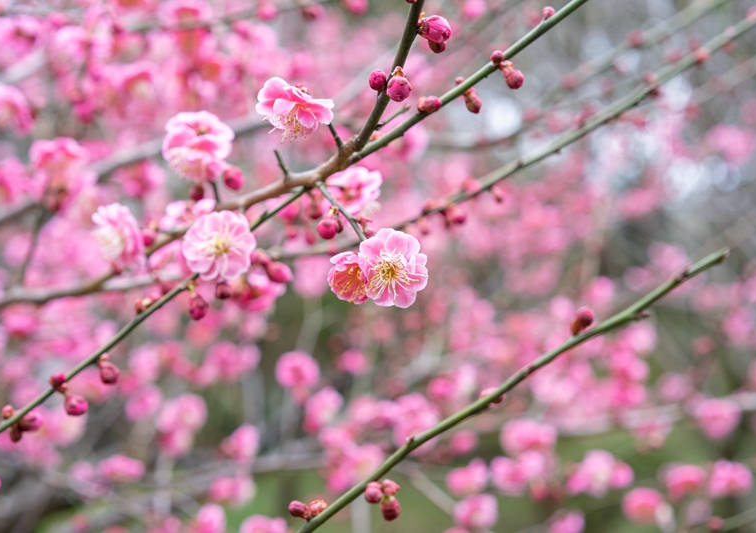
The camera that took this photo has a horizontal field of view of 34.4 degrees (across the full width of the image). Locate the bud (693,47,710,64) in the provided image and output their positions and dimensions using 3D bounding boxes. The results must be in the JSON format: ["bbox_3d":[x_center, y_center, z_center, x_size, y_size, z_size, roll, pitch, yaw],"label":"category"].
[{"bbox_3d":[0.154,-0.100,0.580,0.007,0.008,0.007,-13,-12,0],"label":"bud"}]

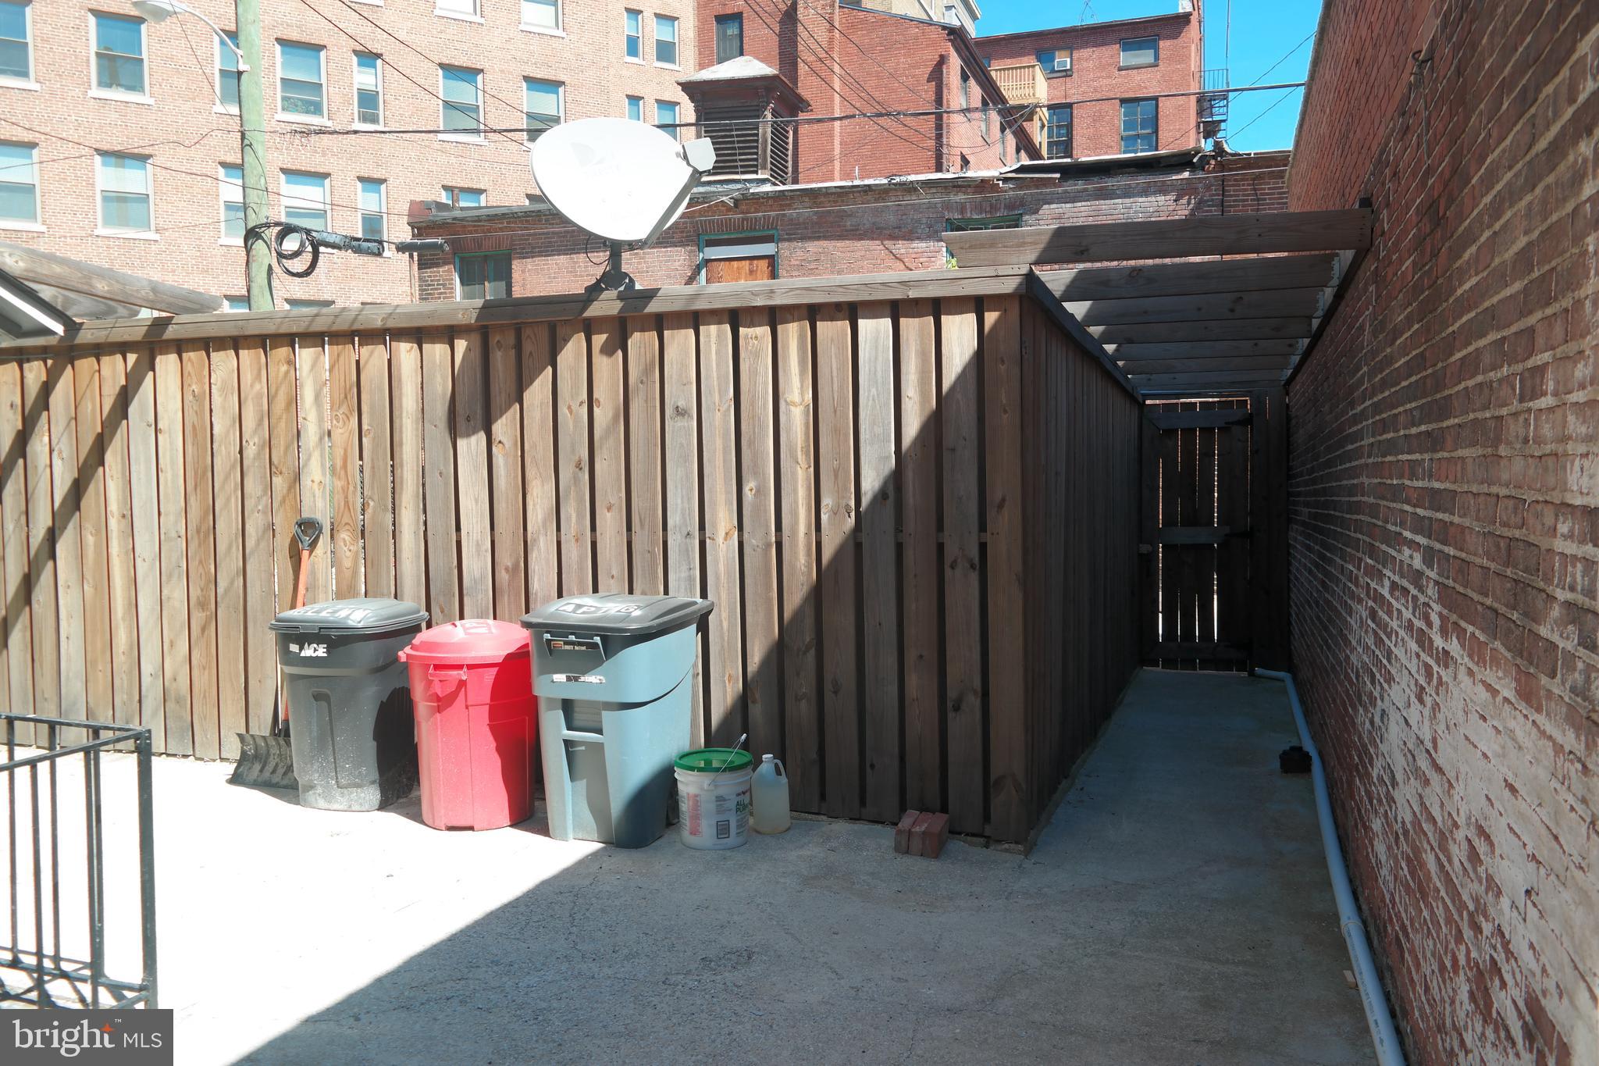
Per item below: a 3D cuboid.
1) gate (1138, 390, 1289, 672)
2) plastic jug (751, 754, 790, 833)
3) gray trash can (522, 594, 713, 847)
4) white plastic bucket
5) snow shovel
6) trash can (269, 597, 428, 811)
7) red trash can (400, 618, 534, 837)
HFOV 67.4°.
[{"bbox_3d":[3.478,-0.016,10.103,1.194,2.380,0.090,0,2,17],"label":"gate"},{"bbox_3d":[-0.123,1.062,4.918,0.160,0.308,0.160,0,2,17],"label":"plastic jug"},{"bbox_3d":[-0.720,0.737,4.922,0.600,0.960,0.650,0,2,17],"label":"gray trash can"},{"bbox_3d":[-0.342,1.057,4.760,0.310,0.325,0.310,-1,2,0],"label":"white plastic bucket"},{"bbox_3d":[-2.345,0.538,5.574,0.490,1.270,0.150,0,-11,17],"label":"snow shovel"},{"bbox_3d":[-1.988,0.734,5.356,0.510,0.880,0.530,0,2,17],"label":"trash can"},{"bbox_3d":[-1.371,0.792,5.085,0.600,0.820,0.620,-1,2,0],"label":"red trash can"}]

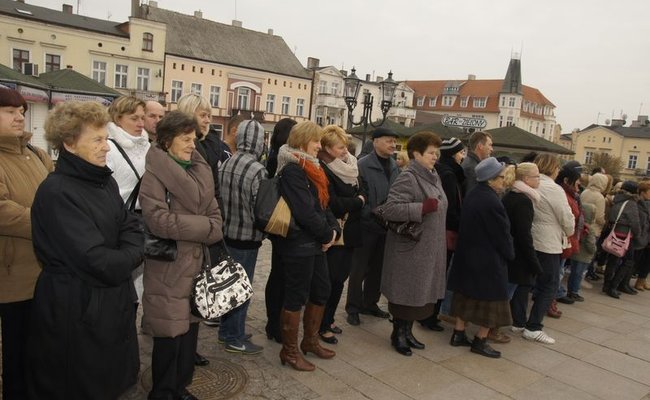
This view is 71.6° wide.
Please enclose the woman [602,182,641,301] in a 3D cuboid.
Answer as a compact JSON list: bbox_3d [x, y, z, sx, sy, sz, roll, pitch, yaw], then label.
[{"bbox_3d":[4.019,0.505,6.013,0.420,1.520,0.500,6,5,10],"label":"woman"}]

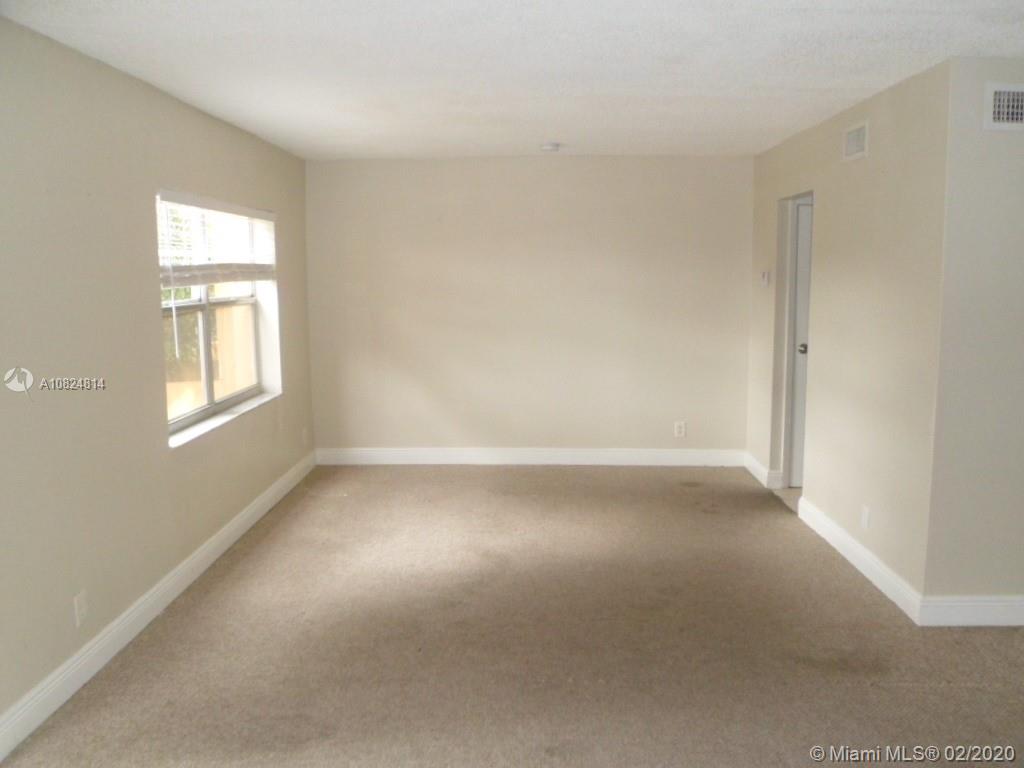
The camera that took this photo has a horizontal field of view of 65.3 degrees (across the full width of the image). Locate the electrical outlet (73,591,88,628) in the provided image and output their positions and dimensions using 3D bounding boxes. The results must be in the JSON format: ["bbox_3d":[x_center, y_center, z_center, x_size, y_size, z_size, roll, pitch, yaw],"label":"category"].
[{"bbox_3d":[-1.660,0.867,3.084,0.010,0.118,0.073,0,8,1],"label":"electrical outlet"}]

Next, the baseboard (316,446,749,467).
[{"bbox_3d":[0.143,0.587,6.423,3.455,0.133,0.018,0,8,1],"label":"baseboard"}]

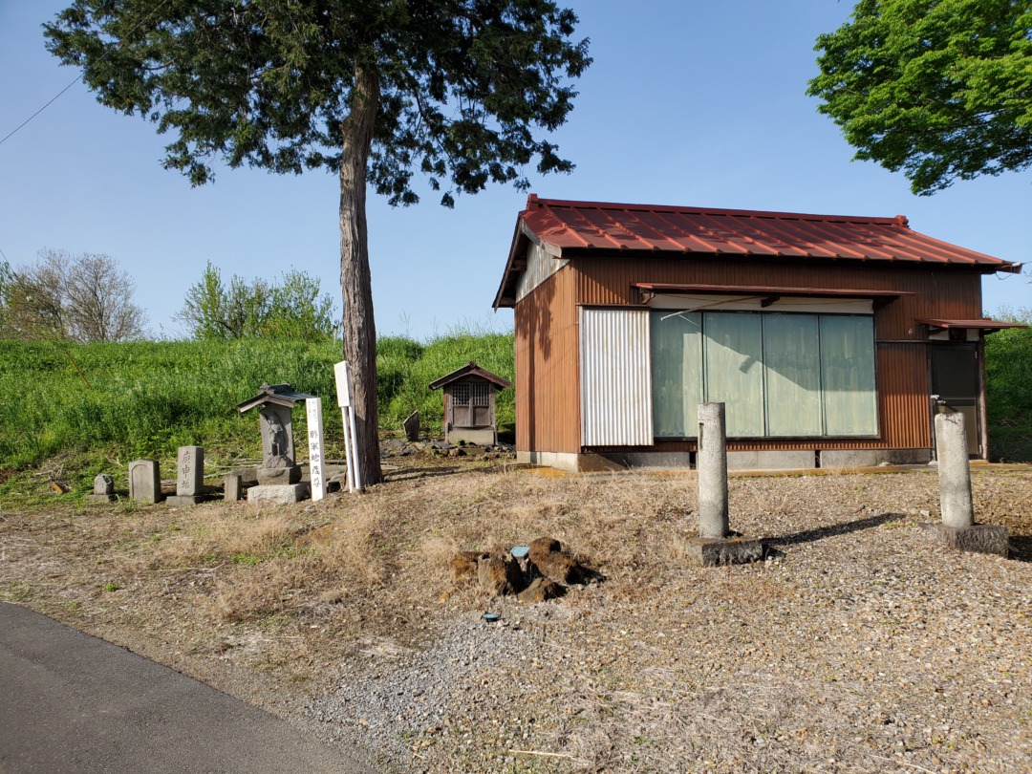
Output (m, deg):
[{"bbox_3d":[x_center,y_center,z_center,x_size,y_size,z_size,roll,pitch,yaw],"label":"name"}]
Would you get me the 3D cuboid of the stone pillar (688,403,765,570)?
[{"bbox_3d":[1.701,0.788,6.494,0.523,1.315,0.436,0,-4,-12],"label":"stone pillar"}]

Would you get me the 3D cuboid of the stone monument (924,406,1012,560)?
[{"bbox_3d":[3.983,0.853,6.969,0.544,1.304,0.436,0,-4,-12],"label":"stone monument"}]

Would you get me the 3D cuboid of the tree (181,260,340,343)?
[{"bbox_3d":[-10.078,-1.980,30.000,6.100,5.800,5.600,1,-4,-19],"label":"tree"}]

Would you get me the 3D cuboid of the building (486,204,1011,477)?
[{"bbox_3d":[3.773,-0.970,13.411,7.395,4.563,5.212,0,-4,-12],"label":"building"}]

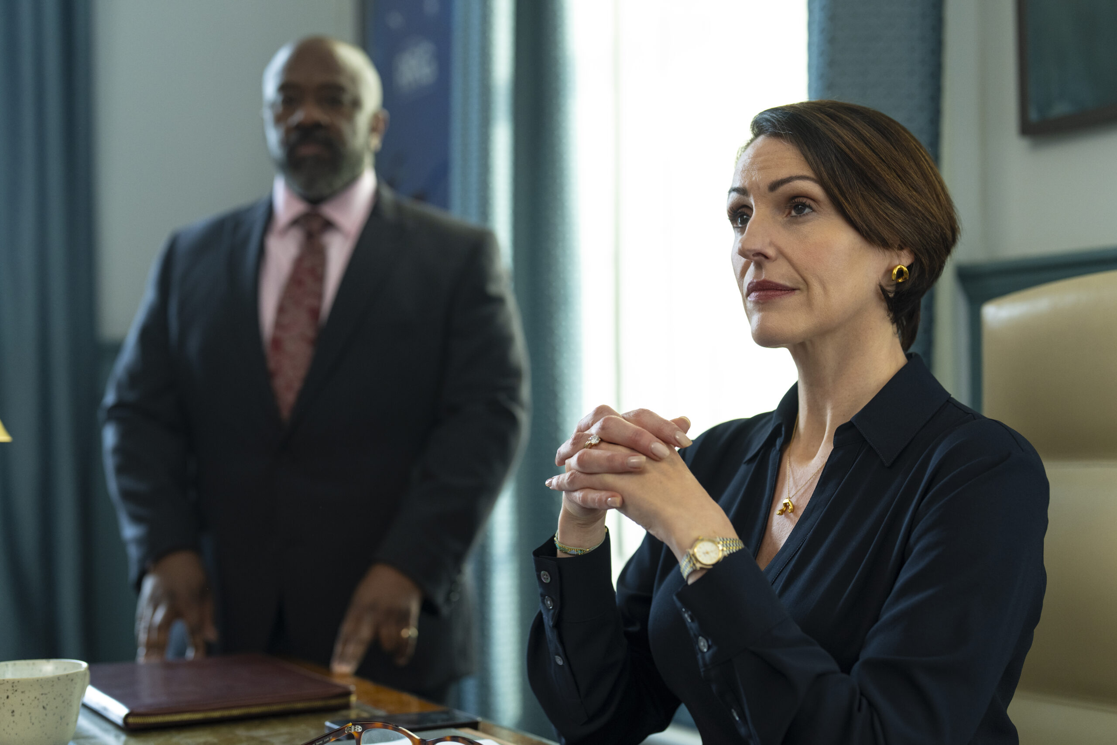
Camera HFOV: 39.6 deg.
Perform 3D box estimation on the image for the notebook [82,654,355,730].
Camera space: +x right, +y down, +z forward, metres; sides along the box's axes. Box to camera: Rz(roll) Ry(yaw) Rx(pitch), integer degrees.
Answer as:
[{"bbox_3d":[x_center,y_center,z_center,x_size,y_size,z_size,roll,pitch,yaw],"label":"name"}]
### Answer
[{"bbox_3d":[-0.438,0.386,1.899,0.265,0.020,0.330,1,-1,-30],"label":"notebook"}]

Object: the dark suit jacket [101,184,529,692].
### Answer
[{"bbox_3d":[-0.363,0.095,2.320,0.630,0.760,0.380,0,-1,12],"label":"dark suit jacket"}]

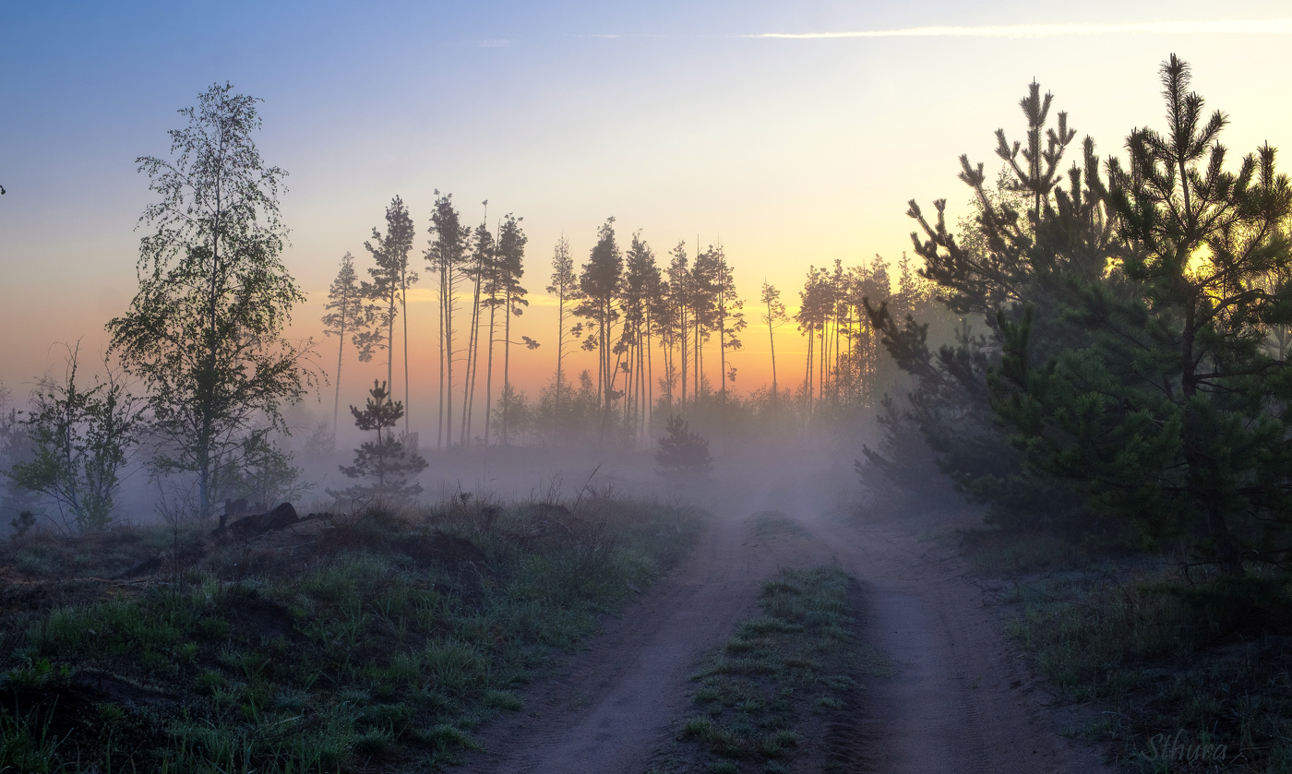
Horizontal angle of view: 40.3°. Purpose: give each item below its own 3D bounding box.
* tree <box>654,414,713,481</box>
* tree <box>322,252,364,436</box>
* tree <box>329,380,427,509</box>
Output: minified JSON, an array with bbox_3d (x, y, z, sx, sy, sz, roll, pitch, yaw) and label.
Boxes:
[{"bbox_3d":[0.906,1.506,41.000,1.370,1.740,1.320,0,-1,0],"label":"tree"},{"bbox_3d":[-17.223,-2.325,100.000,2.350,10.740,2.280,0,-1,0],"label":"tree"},{"bbox_3d":[-4.268,0.940,28.000,1.580,2.110,1.530,0,-1,0],"label":"tree"}]

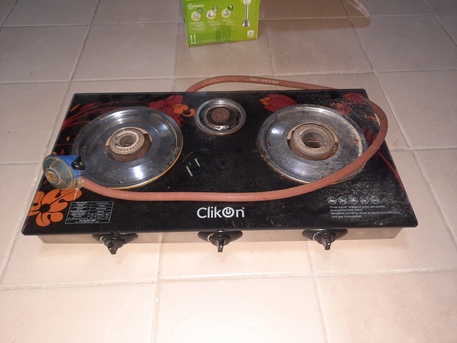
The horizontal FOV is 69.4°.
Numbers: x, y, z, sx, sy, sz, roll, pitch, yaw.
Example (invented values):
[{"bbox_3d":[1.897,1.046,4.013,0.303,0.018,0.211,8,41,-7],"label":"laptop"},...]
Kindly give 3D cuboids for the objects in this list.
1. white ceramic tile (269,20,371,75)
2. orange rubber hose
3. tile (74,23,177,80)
[{"bbox_3d":[0.283,-0.412,1.077,0.297,0.012,0.297,-2,54,-2],"label":"white ceramic tile"},{"bbox_3d":[0.039,-0.113,0.775,0.665,0.127,0.455,-2,54,-2],"label":"orange rubber hose"},{"bbox_3d":[-0.316,-0.390,1.062,0.297,0.012,0.297,-2,54,-2],"label":"tile"}]

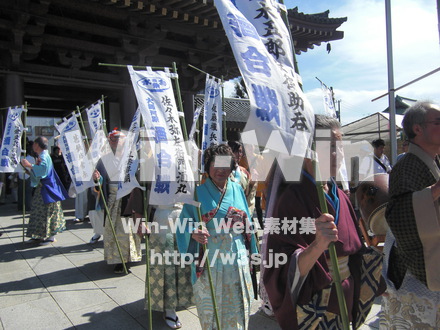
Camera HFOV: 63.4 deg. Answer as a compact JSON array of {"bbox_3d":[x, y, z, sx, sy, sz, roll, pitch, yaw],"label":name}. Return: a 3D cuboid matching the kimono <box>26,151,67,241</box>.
[{"bbox_3d":[-2.731,0.472,5.563,0.600,1.360,0.550,0,3,-6],"label":"kimono"}]

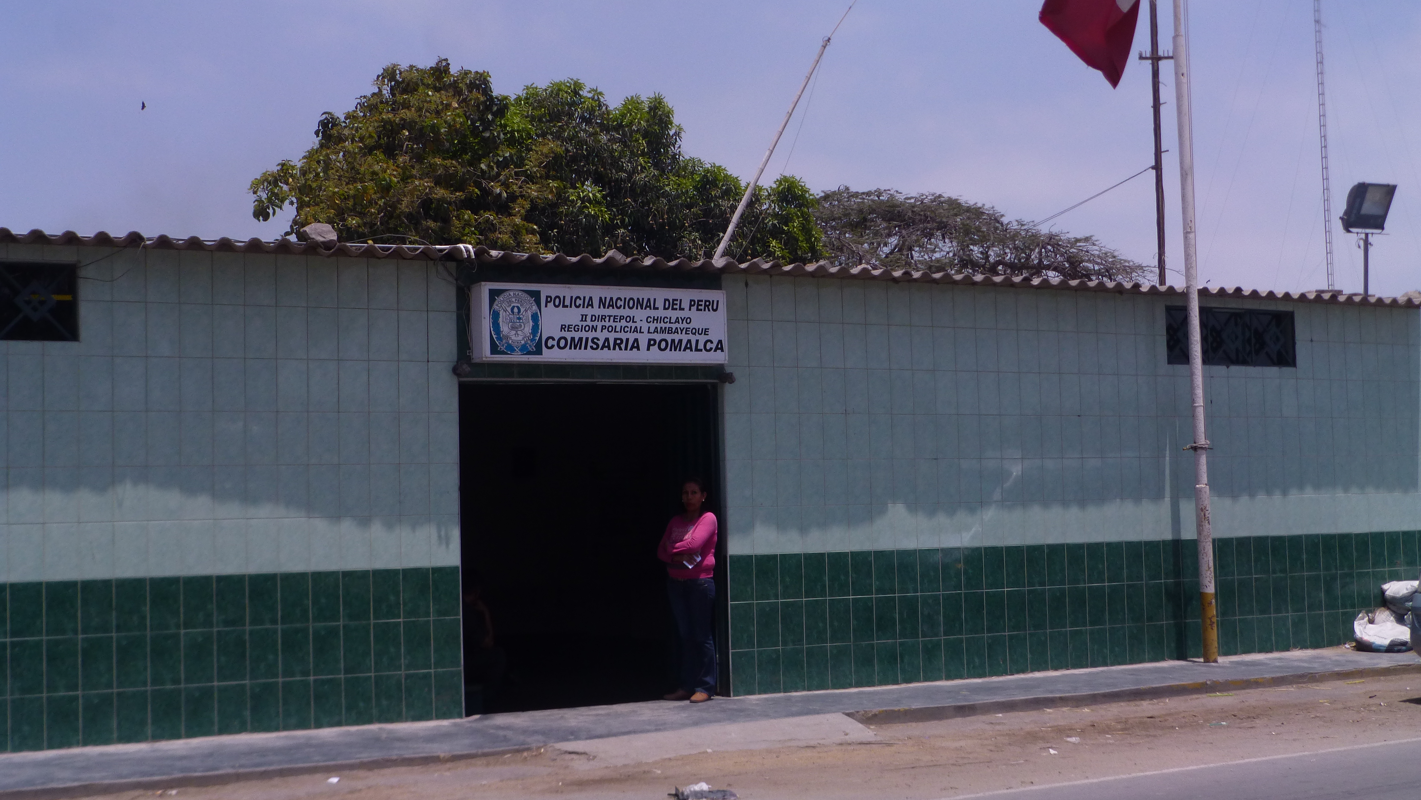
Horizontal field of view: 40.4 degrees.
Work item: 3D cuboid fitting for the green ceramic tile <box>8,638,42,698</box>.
[{"bbox_3d":[-3.968,1.555,11.199,0.198,0.330,0.010,0,-4,-29],"label":"green ceramic tile"}]

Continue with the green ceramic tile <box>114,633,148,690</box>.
[{"bbox_3d":[-3.491,1.575,11.623,0.202,0.328,0.010,1,-4,-30],"label":"green ceramic tile"}]

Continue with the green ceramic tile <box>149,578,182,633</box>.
[{"bbox_3d":[-3.322,1.250,11.748,0.202,0.328,0.010,1,-4,-30],"label":"green ceramic tile"}]

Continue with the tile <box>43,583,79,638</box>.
[{"bbox_3d":[-3.759,1.218,11.174,0.198,0.326,0.010,1,-4,-30],"label":"tile"}]

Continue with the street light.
[{"bbox_3d":[5.994,-1.451,17.583,0.460,1.013,0.230,1,-4,-31],"label":"street light"}]

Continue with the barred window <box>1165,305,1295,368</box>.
[{"bbox_3d":[4.367,-0.521,16.211,1.512,0.486,0.080,1,-4,-31],"label":"barred window"}]

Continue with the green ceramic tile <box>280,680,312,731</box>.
[{"bbox_3d":[-2.453,1.805,11.432,0.189,0.294,0.010,1,-4,-29],"label":"green ceramic tile"}]

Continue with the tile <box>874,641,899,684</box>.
[{"bbox_3d":[1.272,1.907,13.983,0.198,0.306,0.010,1,-4,-30],"label":"tile"}]

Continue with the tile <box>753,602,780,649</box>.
[{"bbox_3d":[0.390,1.518,12.972,0.192,0.314,0.010,1,-4,-31],"label":"tile"}]

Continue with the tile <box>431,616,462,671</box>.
[{"bbox_3d":[-1.700,1.574,12.450,0.200,0.330,0.010,1,-4,-30],"label":"tile"}]

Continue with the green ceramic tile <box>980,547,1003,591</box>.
[{"bbox_3d":[2.153,1.278,14.669,0.200,0.330,0.010,1,-4,-30],"label":"green ceramic tile"}]

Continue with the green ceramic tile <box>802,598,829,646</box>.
[{"bbox_3d":[0.761,1.598,13.861,0.201,0.332,0.009,1,-4,-30],"label":"green ceramic tile"}]

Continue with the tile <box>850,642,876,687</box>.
[{"bbox_3d":[1.118,1.925,14.031,0.200,0.318,0.010,1,-4,-30],"label":"tile"}]

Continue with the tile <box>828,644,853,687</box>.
[{"bbox_3d":[0.952,1.934,14.028,0.198,0.313,0.010,0,-4,-29],"label":"tile"}]

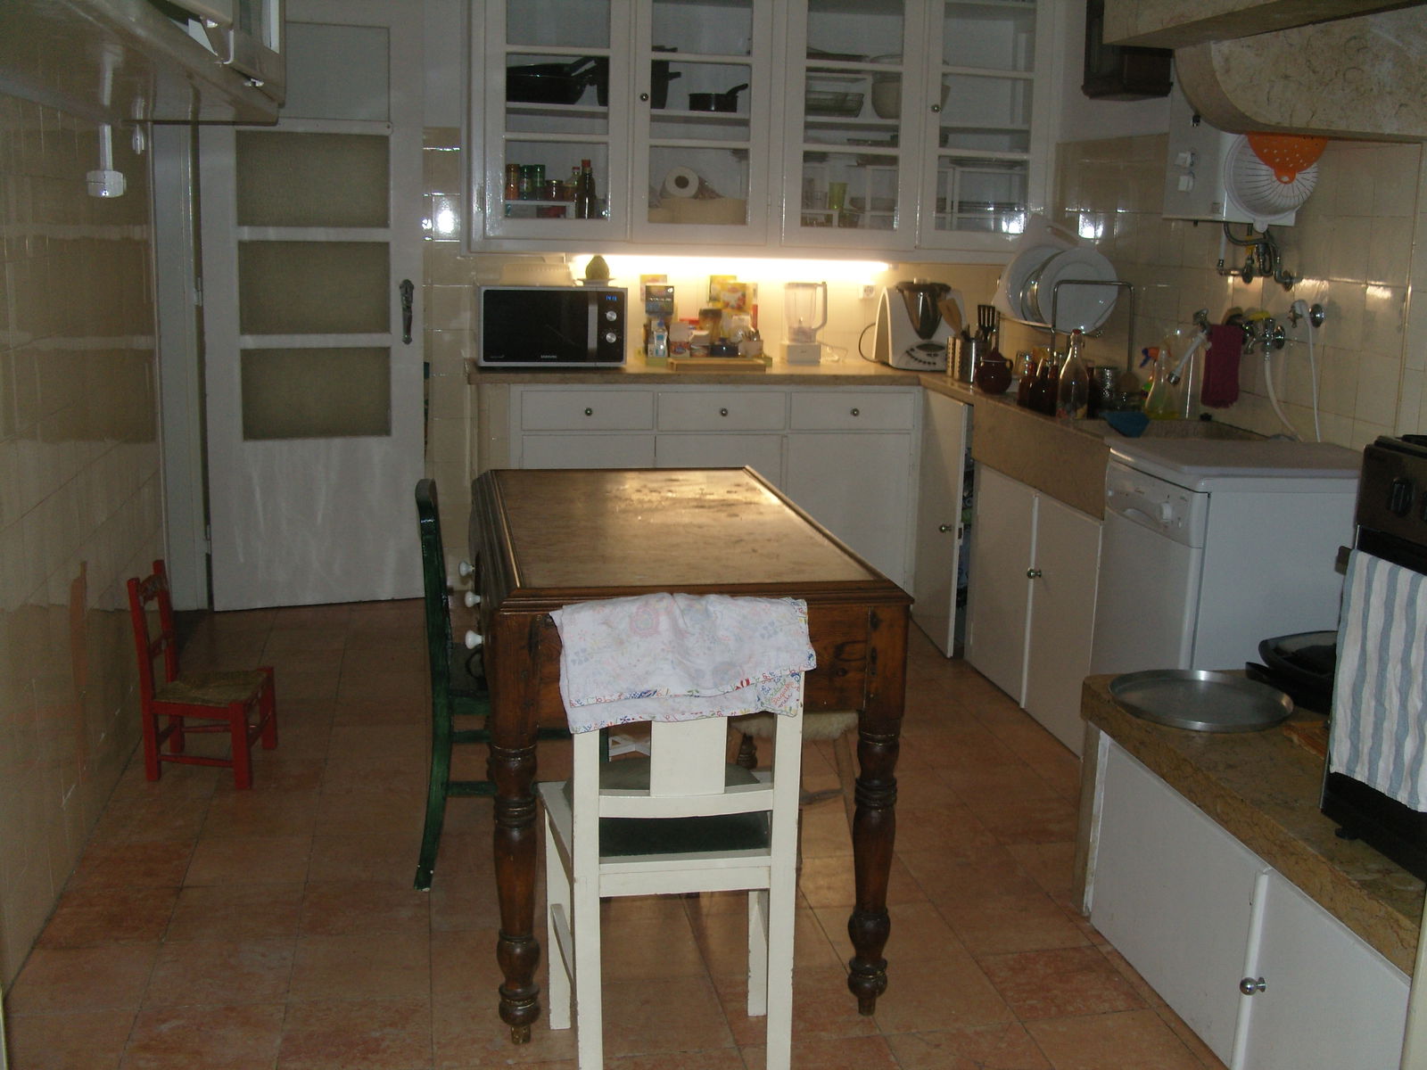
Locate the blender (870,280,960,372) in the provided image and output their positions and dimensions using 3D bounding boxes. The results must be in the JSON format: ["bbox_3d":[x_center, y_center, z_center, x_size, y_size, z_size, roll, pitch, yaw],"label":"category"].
[{"bbox_3d":[0.759,-0.771,5.745,0.283,0.308,0.298,1,11,-4],"label":"blender"}]

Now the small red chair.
[{"bbox_3d":[-1.229,0.326,3.781,0.275,0.493,0.285,1,11,-4],"label":"small red chair"}]

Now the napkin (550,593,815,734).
[{"bbox_3d":[-0.041,0.169,2.099,0.348,0.182,0.080,-1,12,-10],"label":"napkin"}]

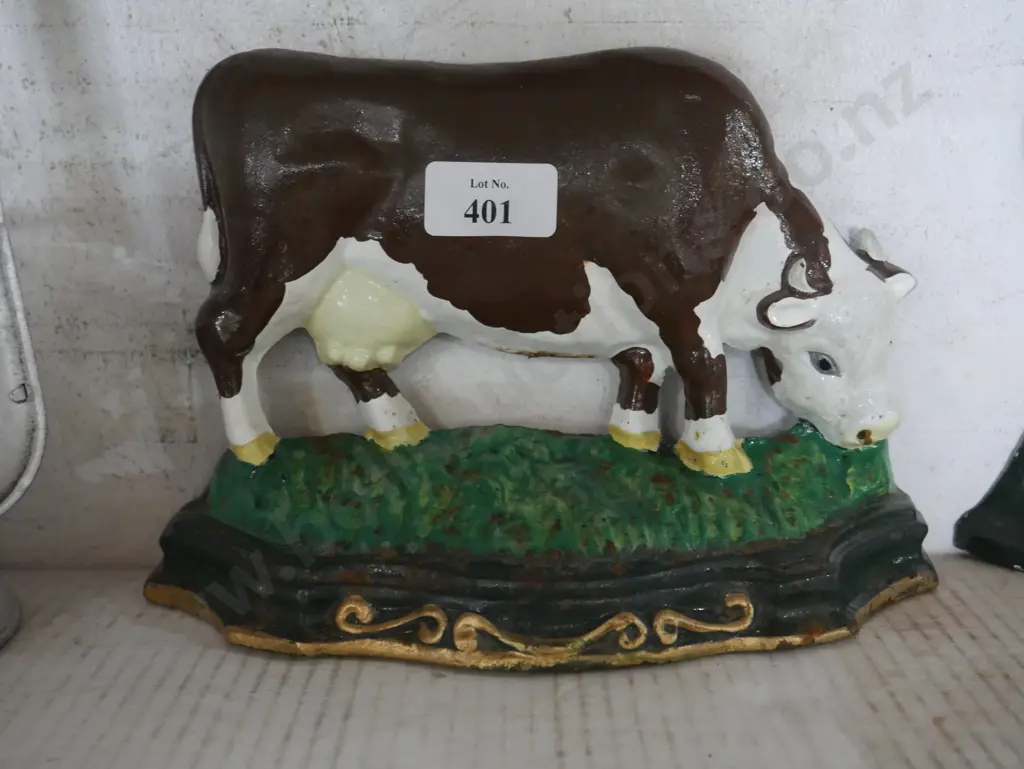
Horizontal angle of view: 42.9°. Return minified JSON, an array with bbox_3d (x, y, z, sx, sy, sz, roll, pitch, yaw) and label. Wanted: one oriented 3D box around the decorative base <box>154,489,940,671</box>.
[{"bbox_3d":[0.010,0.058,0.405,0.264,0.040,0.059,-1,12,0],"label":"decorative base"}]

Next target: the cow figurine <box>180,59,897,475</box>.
[{"bbox_3d":[0.016,-0.035,0.395,0.221,0.130,0.040,-1,12,0],"label":"cow figurine"}]

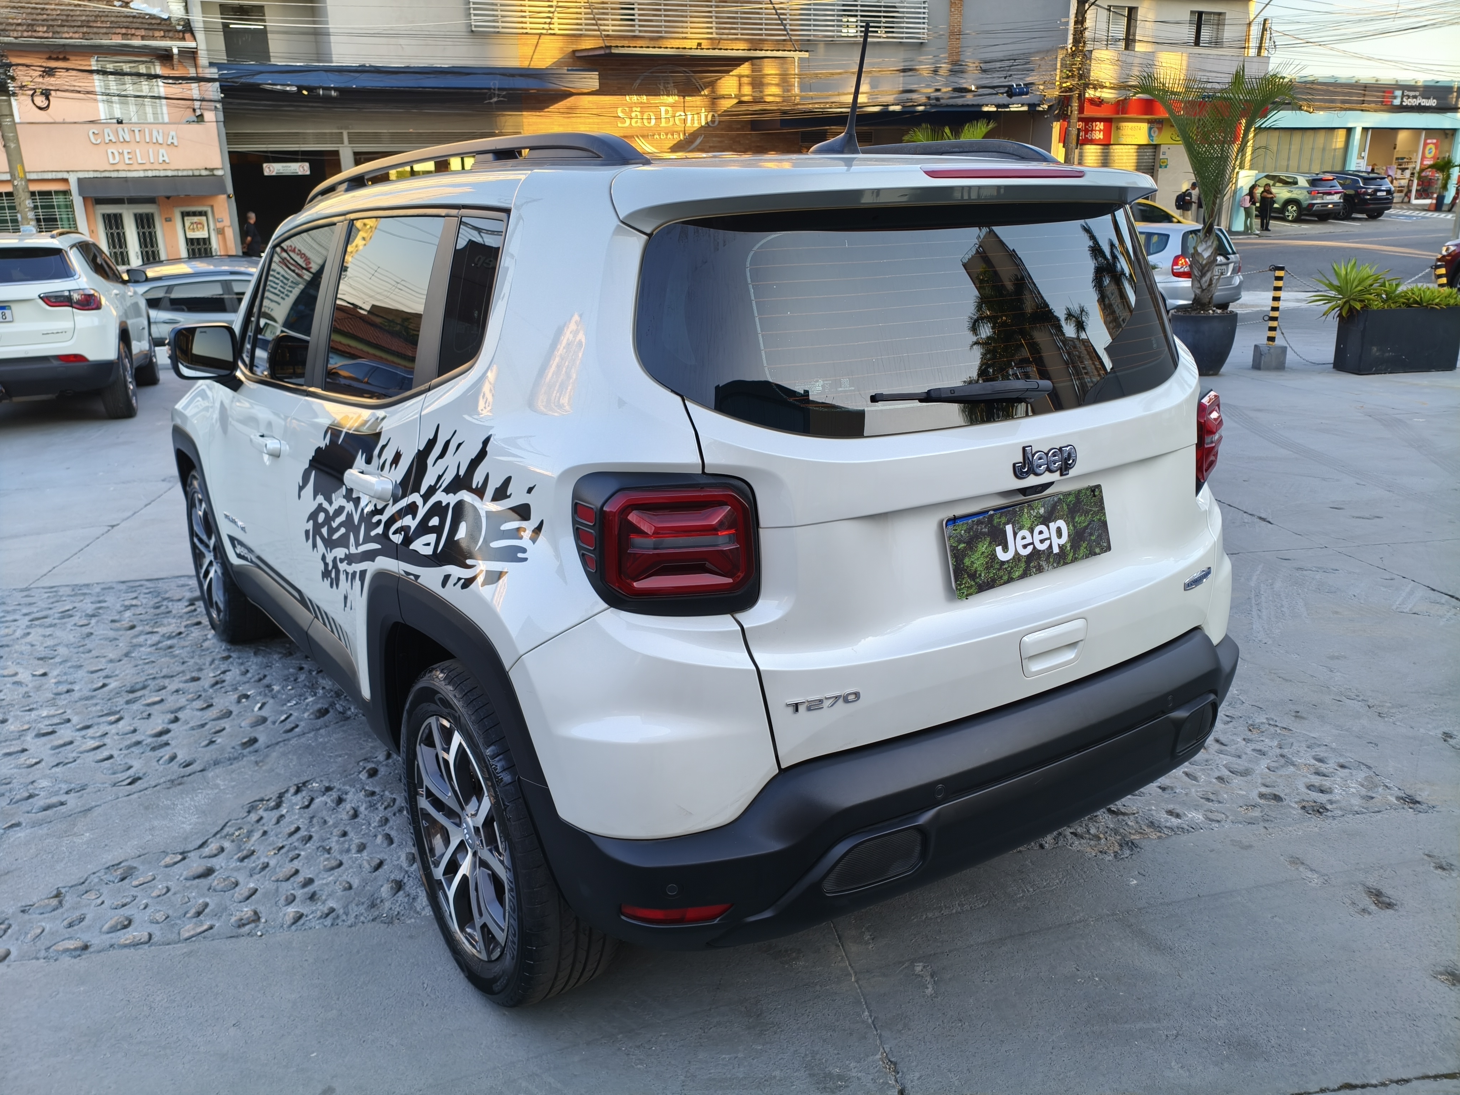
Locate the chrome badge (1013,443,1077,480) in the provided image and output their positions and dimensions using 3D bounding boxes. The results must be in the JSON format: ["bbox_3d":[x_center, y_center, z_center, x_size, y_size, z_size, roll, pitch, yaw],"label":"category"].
[{"bbox_3d":[0.550,-0.151,1.920,0.160,0.061,0.016,-11,8,-34],"label":"chrome badge"}]

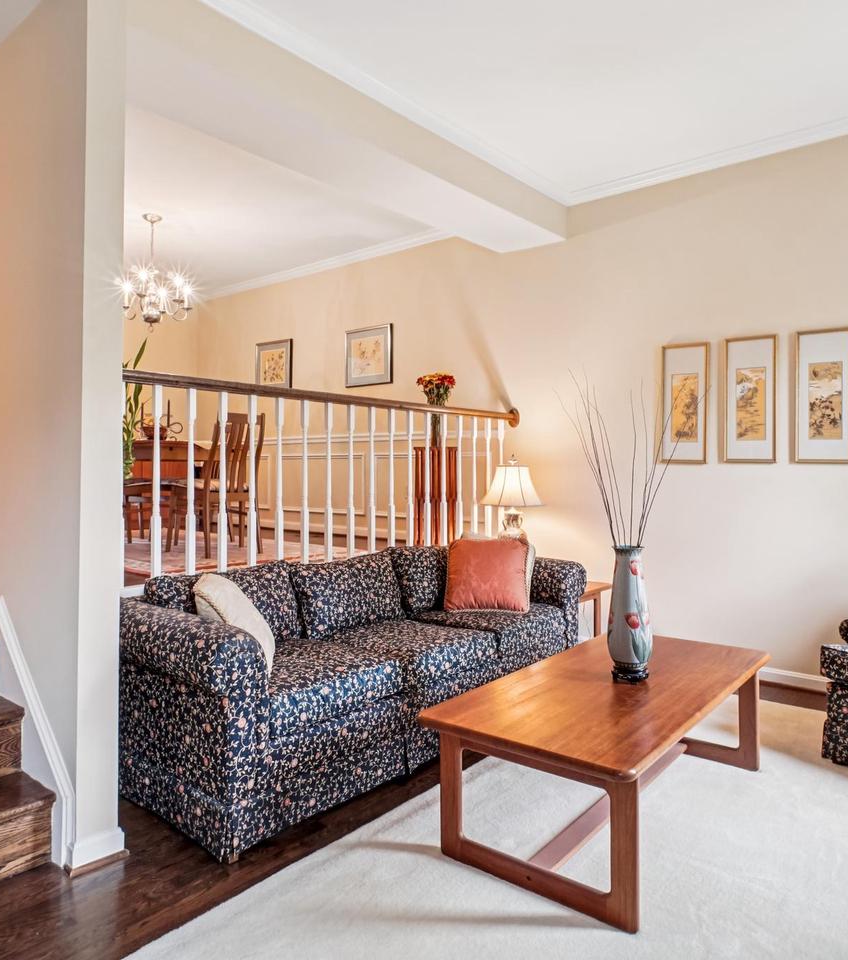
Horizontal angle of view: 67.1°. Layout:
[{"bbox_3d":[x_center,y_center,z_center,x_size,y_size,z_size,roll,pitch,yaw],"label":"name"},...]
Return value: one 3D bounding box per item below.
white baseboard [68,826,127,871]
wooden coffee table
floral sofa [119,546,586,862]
[{"bbox_3d":[-0.960,1.083,1.887,0.145,0.092,0.030,0,1,-45],"label":"white baseboard"},{"bbox_3d":[0.673,0.906,2.208,0.650,0.425,1.310,1,1,40],"label":"wooden coffee table"},{"bbox_3d":[-0.200,0.754,2.961,0.880,0.770,2.140,1,1,42],"label":"floral sofa"}]

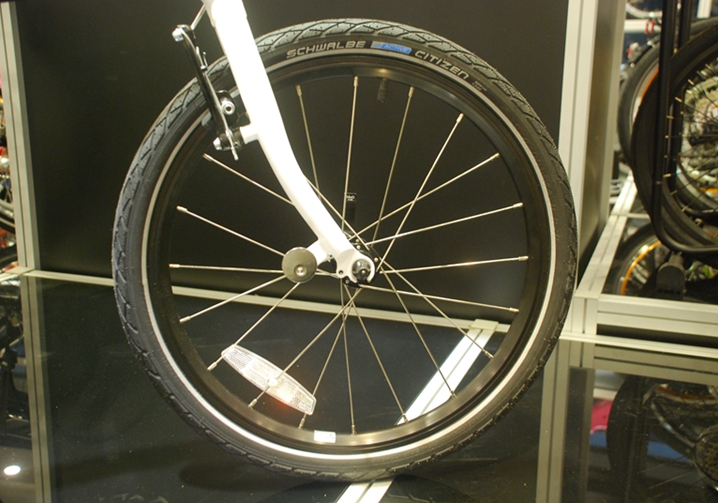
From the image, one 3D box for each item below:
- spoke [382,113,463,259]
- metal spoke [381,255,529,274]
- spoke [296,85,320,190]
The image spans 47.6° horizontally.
[{"bbox_3d":[0.064,-0.061,0.849,0.004,0.191,0.004,29,-4,-12],"label":"spoke"},{"bbox_3d":[0.093,0.016,0.895,0.187,0.004,0.004,-5,10,0],"label":"metal spoke"},{"bbox_3d":[-0.044,-0.083,0.858,0.004,0.184,0.004,-14,19,-6],"label":"spoke"}]

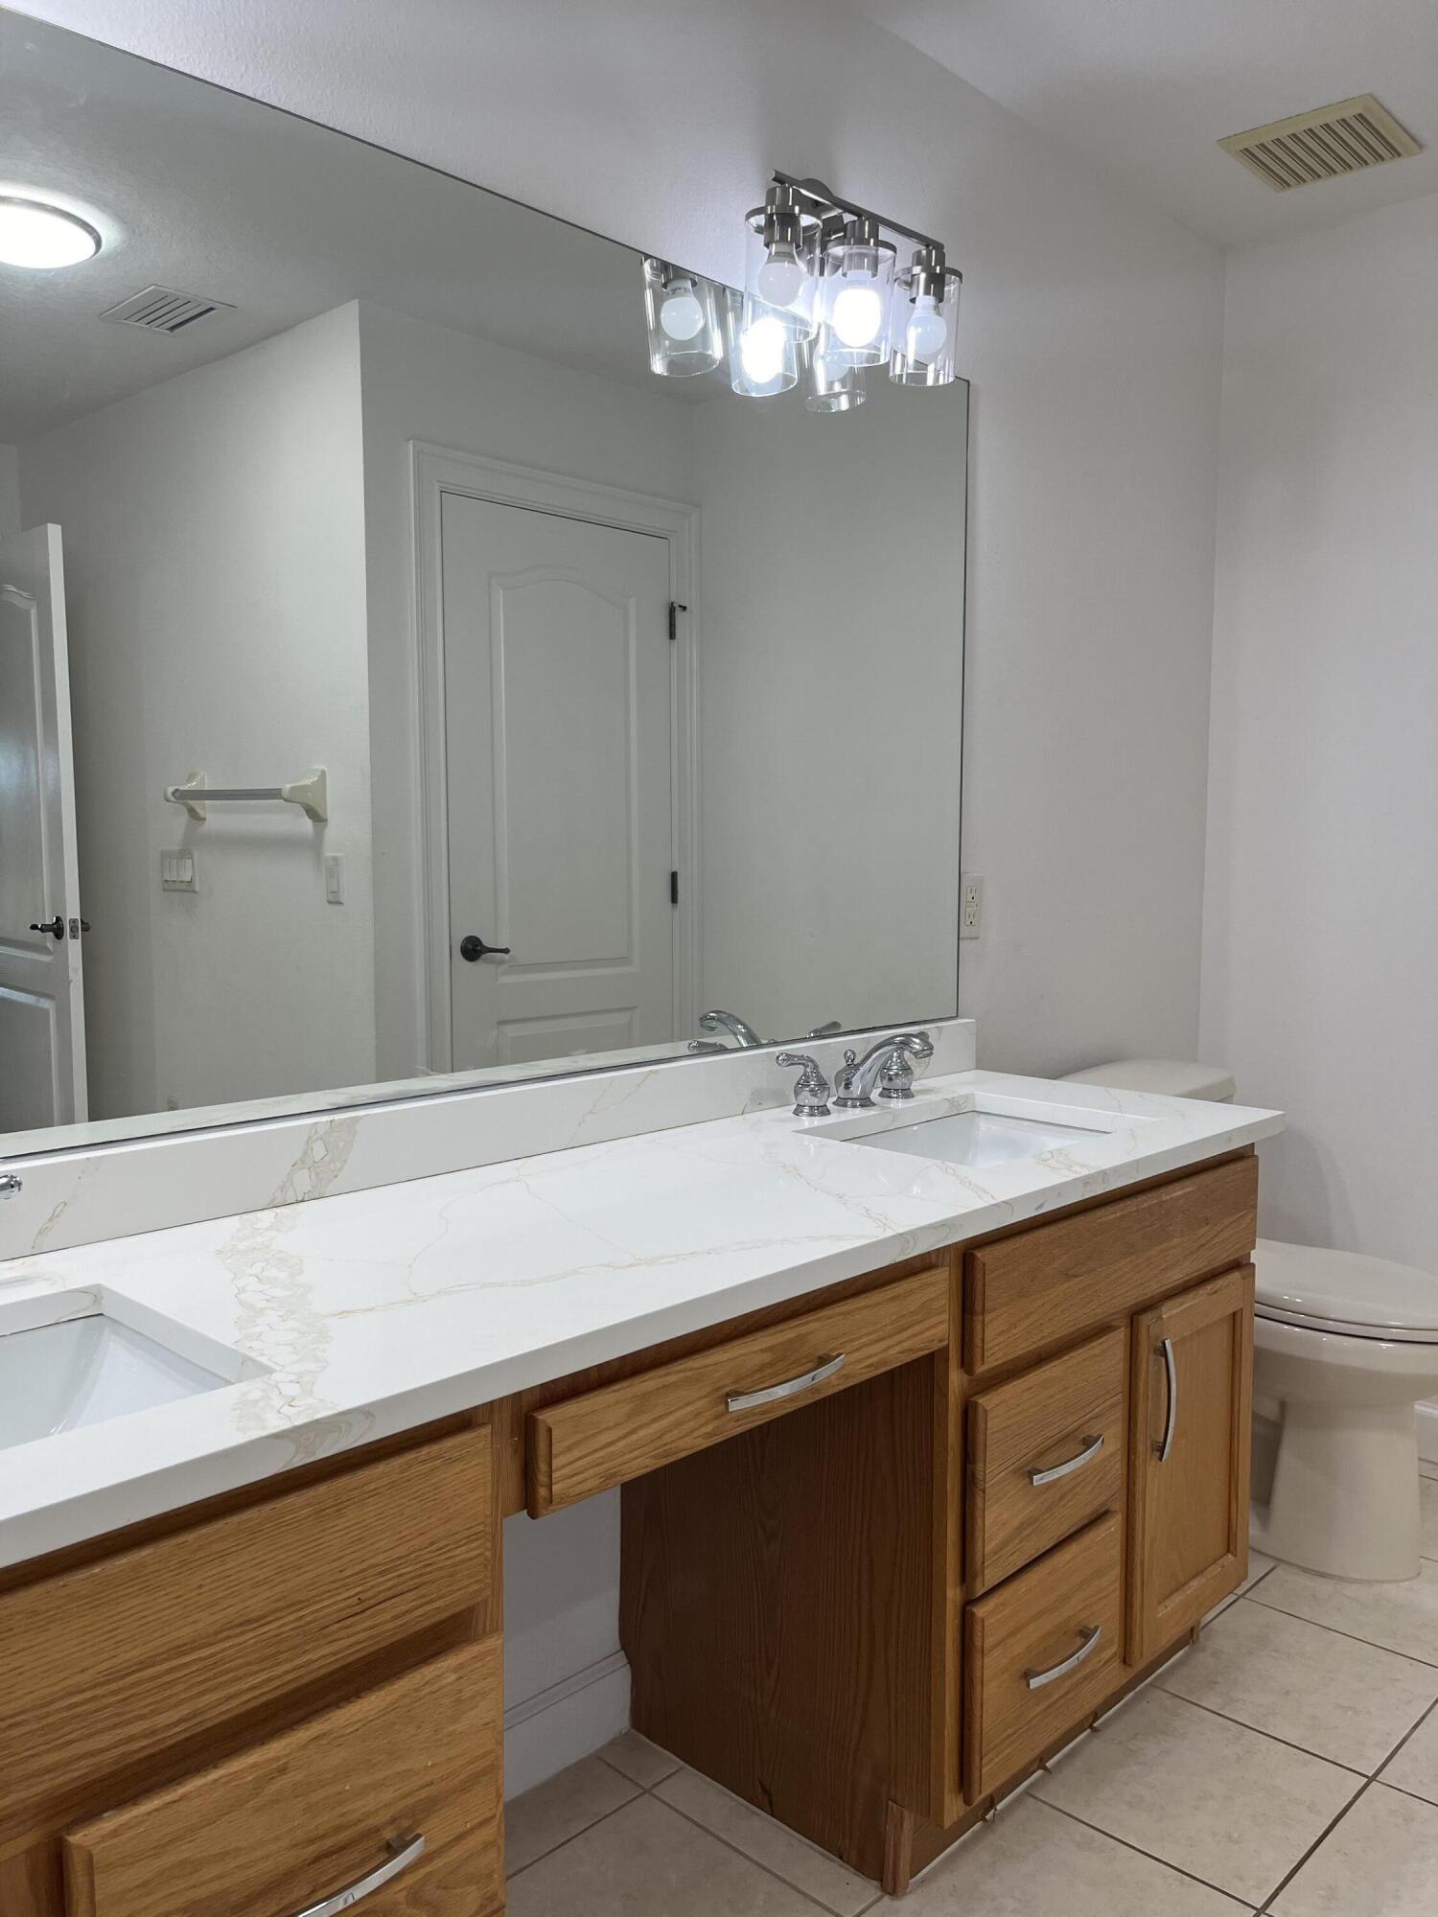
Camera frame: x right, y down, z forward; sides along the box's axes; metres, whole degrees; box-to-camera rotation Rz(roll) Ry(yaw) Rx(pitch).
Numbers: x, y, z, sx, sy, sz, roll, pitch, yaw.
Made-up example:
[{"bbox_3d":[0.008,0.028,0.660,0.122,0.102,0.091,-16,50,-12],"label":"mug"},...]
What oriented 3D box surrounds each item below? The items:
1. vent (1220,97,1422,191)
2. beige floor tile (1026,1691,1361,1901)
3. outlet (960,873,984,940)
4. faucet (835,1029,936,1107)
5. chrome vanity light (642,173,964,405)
[{"bbox_3d":[1.064,-1.438,2.548,0.259,0.022,0.268,4,6,44],"label":"vent"},{"bbox_3d":[0.611,1.066,1.853,0.317,0.010,0.324,4,6,44],"label":"beige floor tile"},{"bbox_3d":[0.435,-0.088,2.468,0.009,0.113,0.069,4,6,44],"label":"outlet"},{"bbox_3d":[0.241,0.163,2.113,0.165,0.111,0.062,4,6,44],"label":"faucet"},{"bbox_3d":[0.183,-0.970,2.048,0.138,0.260,0.425,4,6,44],"label":"chrome vanity light"}]

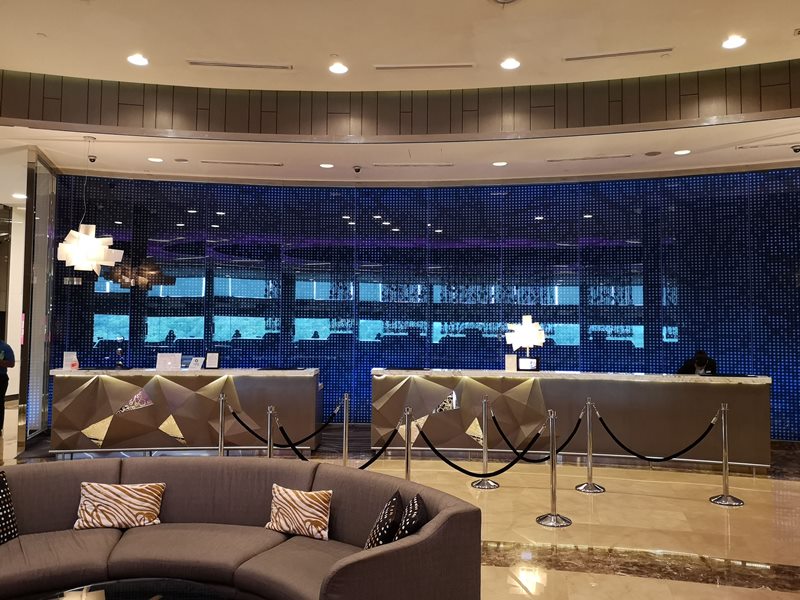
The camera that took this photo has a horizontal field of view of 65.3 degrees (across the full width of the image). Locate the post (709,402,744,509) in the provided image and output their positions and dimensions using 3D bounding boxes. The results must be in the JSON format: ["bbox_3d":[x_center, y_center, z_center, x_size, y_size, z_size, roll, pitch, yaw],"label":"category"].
[{"bbox_3d":[3.187,1.488,6.095,0.310,0.955,0.310,0,-3,0],"label":"post"}]

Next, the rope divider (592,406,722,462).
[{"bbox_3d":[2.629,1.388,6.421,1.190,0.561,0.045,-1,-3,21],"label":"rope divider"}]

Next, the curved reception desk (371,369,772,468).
[{"bbox_3d":[2.045,1.487,7.975,4.900,1.125,0.900,0,-3,10],"label":"curved reception desk"}]

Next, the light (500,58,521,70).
[{"bbox_3d":[1.385,-2.978,7.819,0.210,0.060,0.210,0,-3,0],"label":"light"}]

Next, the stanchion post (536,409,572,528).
[{"bbox_3d":[1.338,1.443,5.424,0.310,0.955,0.310,0,-3,0],"label":"stanchion post"}]

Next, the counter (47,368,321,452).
[{"bbox_3d":[-2.760,1.500,8.359,3.320,1.150,0.720,1,-3,-7],"label":"counter"}]

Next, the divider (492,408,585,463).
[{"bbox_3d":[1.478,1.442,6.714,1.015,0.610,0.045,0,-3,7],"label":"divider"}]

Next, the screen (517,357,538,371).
[{"bbox_3d":[1.669,0.840,8.145,0.275,0.175,0.050,0,-3,7],"label":"screen"}]

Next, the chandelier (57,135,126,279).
[{"bbox_3d":[-4.347,-1.319,8.765,0.900,1.971,0.850,1,-3,-17],"label":"chandelier"}]

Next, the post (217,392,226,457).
[{"bbox_3d":[-1.899,1.480,6.650,0.310,0.955,0.310,0,-3,0],"label":"post"}]

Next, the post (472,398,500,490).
[{"bbox_3d":[0.915,1.500,6.656,0.310,0.955,0.310,0,-3,0],"label":"post"}]

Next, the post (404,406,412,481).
[{"bbox_3d":[0.074,1.457,5.622,0.320,0.970,0.320,0,-3,0],"label":"post"}]

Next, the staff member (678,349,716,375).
[{"bbox_3d":[3.864,1.380,8.137,0.500,1.454,0.420,-1,-3,19],"label":"staff member"}]

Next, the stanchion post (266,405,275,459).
[{"bbox_3d":[-1.177,1.451,5.651,0.320,0.970,0.320,0,-3,0],"label":"stanchion post"}]

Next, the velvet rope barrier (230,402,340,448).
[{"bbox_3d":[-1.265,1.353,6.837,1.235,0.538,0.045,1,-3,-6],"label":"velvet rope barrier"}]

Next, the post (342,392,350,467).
[{"bbox_3d":[-0.597,1.523,6.893,0.320,0.970,0.320,0,-3,0],"label":"post"}]

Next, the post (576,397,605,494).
[{"bbox_3d":[1.993,1.501,6.531,0.310,0.955,0.310,0,-3,0],"label":"post"}]

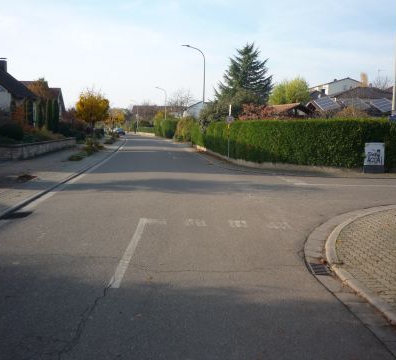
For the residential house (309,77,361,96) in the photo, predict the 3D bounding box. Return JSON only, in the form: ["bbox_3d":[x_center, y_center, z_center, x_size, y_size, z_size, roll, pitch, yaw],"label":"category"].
[{"bbox_3d":[28.112,-16.176,90.716,8.200,9.100,11.500,-1,7,-7],"label":"residential house"}]

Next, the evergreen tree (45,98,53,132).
[{"bbox_3d":[-13.019,-5.339,38.639,0.680,3.450,0.680,-1,7,-7],"label":"evergreen tree"}]

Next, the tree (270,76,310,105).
[{"bbox_3d":[10.246,-7.872,49.413,4.600,7.100,4.600,-1,7,-7],"label":"tree"}]

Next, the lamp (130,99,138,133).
[{"bbox_3d":[-15.922,-15.790,110.907,1.900,8.100,0.400,-2,7,-17],"label":"lamp"}]

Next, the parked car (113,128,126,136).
[{"bbox_3d":[-14.680,-9.152,83.505,1.800,1.480,4.300,-2,7,-12],"label":"parked car"}]

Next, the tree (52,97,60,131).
[{"bbox_3d":[-12.305,-5.339,38.639,0.680,3.450,0.680,-1,7,-7],"label":"tree"}]

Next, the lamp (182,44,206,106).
[{"bbox_3d":[-0.320,-6.643,35.460,1.800,8.000,0.350,-1,7,-7],"label":"lamp"}]

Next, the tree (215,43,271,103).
[{"bbox_3d":[4.138,-7.837,40.352,5.300,9.200,5.300,-1,7,-7],"label":"tree"}]

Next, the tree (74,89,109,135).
[{"bbox_3d":[-8.244,-4.835,34.671,2.750,4.600,2.750,-1,7,-7],"label":"tree"}]

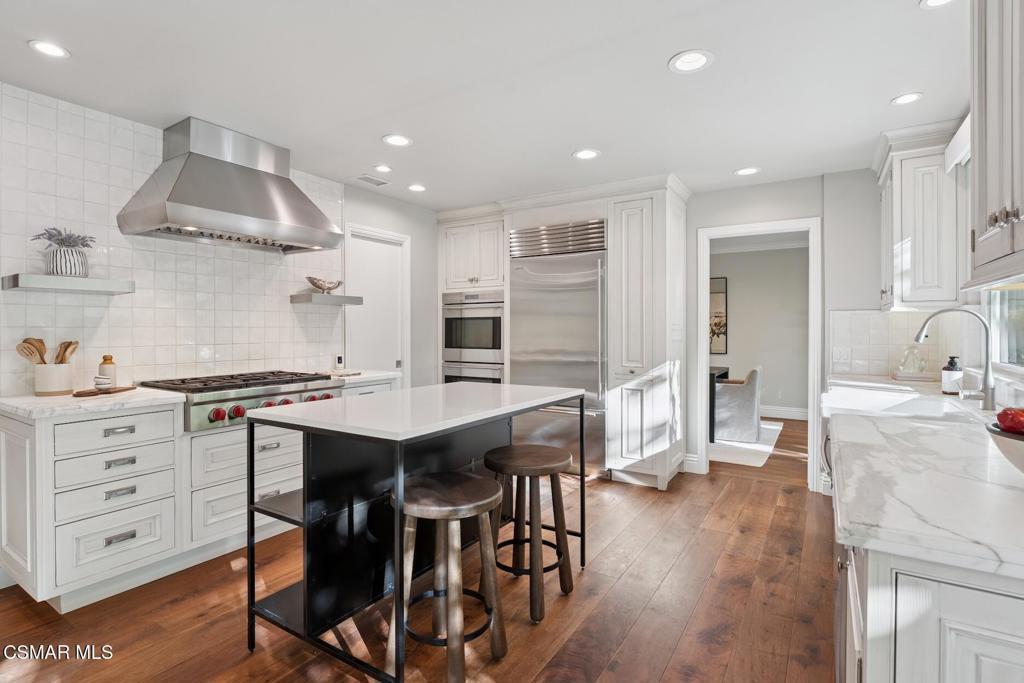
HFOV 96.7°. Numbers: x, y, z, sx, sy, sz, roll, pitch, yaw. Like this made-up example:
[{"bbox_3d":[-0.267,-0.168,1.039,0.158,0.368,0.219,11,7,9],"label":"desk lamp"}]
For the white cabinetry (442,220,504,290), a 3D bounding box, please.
[{"bbox_3d":[-0.238,-0.836,4.789,0.775,0.665,0.600,0,1,33],"label":"white cabinetry"}]

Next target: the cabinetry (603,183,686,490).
[{"bbox_3d":[1.150,-0.040,3.873,0.458,2.355,0.640,0,1,33],"label":"cabinetry"}]

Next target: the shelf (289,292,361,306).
[{"bbox_3d":[-1.338,-0.298,3.318,0.260,0.064,0.417,0,1,34],"label":"shelf"}]

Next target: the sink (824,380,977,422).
[{"bbox_3d":[1.629,0.384,1.993,0.465,0.235,0.980,0,1,34],"label":"sink"}]

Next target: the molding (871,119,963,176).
[{"bbox_3d":[2.531,-1.176,2.851,0.402,0.116,0.715,0,1,34],"label":"molding"}]

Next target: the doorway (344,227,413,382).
[{"bbox_3d":[-1.196,0.084,4.065,0.120,2.108,0.720,0,1,34],"label":"doorway"}]

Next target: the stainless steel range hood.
[{"bbox_3d":[-1.646,-0.920,2.771,0.605,0.655,1.010,0,1,34],"label":"stainless steel range hood"}]

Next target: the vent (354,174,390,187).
[{"bbox_3d":[-1.082,-1.236,3.506,0.160,0.020,0.260,0,1,34],"label":"vent"}]

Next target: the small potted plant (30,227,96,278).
[{"bbox_3d":[-2.208,-0.444,2.250,0.210,0.247,0.230,0,1,34],"label":"small potted plant"}]

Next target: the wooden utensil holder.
[{"bbox_3d":[-2.199,0.186,2.182,0.124,0.142,0.124,0,1,34],"label":"wooden utensil holder"}]

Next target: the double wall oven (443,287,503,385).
[{"bbox_3d":[-0.243,0.148,4.795,0.780,1.303,0.560,0,1,34],"label":"double wall oven"}]

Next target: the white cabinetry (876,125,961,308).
[{"bbox_3d":[2.525,-0.722,2.855,0.370,1.067,0.660,0,1,34],"label":"white cabinetry"}]

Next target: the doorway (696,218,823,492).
[{"bbox_3d":[1.995,0.095,3.725,0.868,2.085,0.140,0,1,34],"label":"doorway"}]

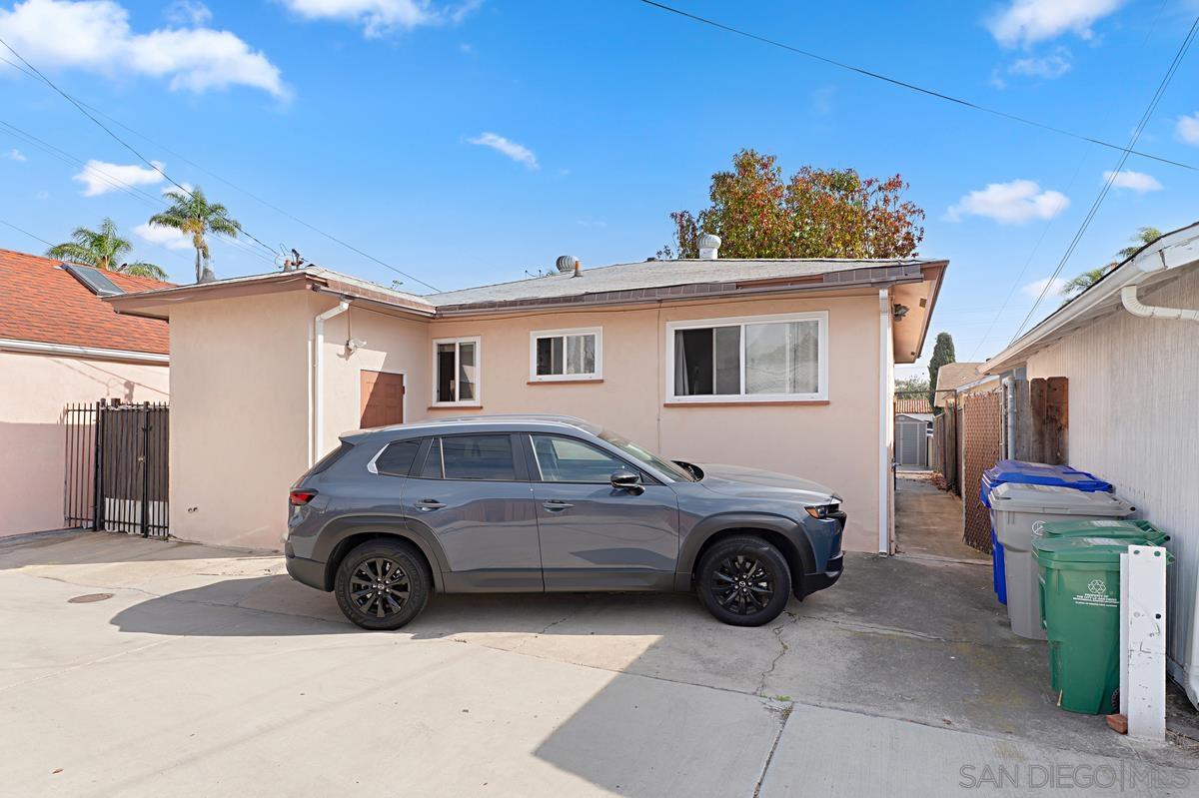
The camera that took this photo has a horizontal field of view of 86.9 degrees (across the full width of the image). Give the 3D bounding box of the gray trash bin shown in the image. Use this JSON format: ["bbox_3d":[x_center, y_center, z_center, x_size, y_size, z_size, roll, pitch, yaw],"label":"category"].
[{"bbox_3d":[3.380,1.217,4.720,0.840,1.110,0.670,-1,-1,26],"label":"gray trash bin"}]

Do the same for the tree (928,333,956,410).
[{"bbox_3d":[20.561,-0.619,38.000,1.750,7.200,1.750,-1,-1,25],"label":"tree"}]

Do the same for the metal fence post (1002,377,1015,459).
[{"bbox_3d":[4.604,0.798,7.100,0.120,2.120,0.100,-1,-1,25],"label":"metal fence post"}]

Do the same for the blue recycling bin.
[{"bbox_3d":[3.880,1.217,5.560,0.840,1.150,0.670,-1,-1,26],"label":"blue recycling bin"}]

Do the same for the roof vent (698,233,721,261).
[{"bbox_3d":[2.077,-2.858,11.900,0.440,0.550,0.440,-1,-1,25],"label":"roof vent"}]

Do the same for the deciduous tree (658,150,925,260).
[{"bbox_3d":[6.386,-2.937,21.000,8.900,10.600,8.200,-1,-1,25],"label":"deciduous tree"}]

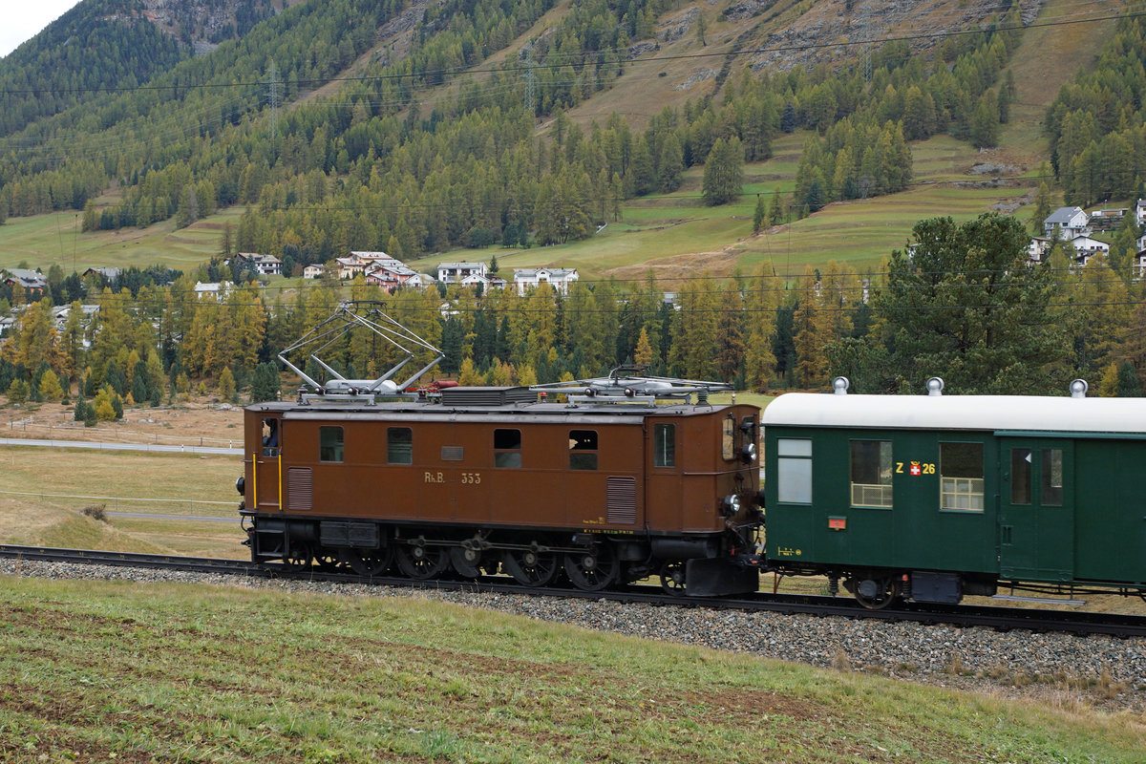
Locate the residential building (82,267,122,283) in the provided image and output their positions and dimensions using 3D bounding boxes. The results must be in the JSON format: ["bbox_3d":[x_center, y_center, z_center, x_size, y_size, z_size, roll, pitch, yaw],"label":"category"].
[{"bbox_3d":[-185.077,-40.878,650.000,12.500,8.500,10.000,-1,1,-30],"label":"residential building"}]

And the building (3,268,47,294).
[{"bbox_3d":[-205.510,-37.024,620.000,14.000,10.500,11.500,-1,1,-23],"label":"building"}]

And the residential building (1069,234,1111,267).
[{"bbox_3d":[199.954,-50.404,640.000,15.500,12.500,13.000,0,1,14],"label":"residential building"}]

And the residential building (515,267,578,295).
[{"bbox_3d":[-11.346,-41.602,690.000,25.000,11.500,12.000,0,1,18],"label":"residential building"}]

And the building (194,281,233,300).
[{"bbox_3d":[-134.682,-33.447,620.000,13.500,8.500,10.000,0,1,-6],"label":"building"}]

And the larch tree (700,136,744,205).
[{"bbox_3d":[68.625,-97.127,760.000,19.000,31.500,18.000,0,1,0],"label":"larch tree"}]

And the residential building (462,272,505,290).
[{"bbox_3d":[-37.223,-41.005,690.000,16.500,9.000,12.000,0,1,13],"label":"residential building"}]

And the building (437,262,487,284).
[{"bbox_3d":[-45.253,-45.055,685.000,18.500,9.200,11.000,0,1,18],"label":"building"}]

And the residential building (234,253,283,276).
[{"bbox_3d":[-130.977,-49.166,690.000,17.000,9.500,12.000,-1,1,-18],"label":"residential building"}]

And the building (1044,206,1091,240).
[{"bbox_3d":[193.702,-62.255,650.000,14.000,13.000,12.000,0,1,30],"label":"building"}]

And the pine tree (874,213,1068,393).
[{"bbox_3d":[21.731,-1.567,90.000,10.800,15.300,10.500,0,1,0],"label":"pine tree"}]

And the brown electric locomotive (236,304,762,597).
[{"bbox_3d":[-1.727,1.101,31.356,11.000,5.250,2.600,0,2,27],"label":"brown electric locomotive"}]

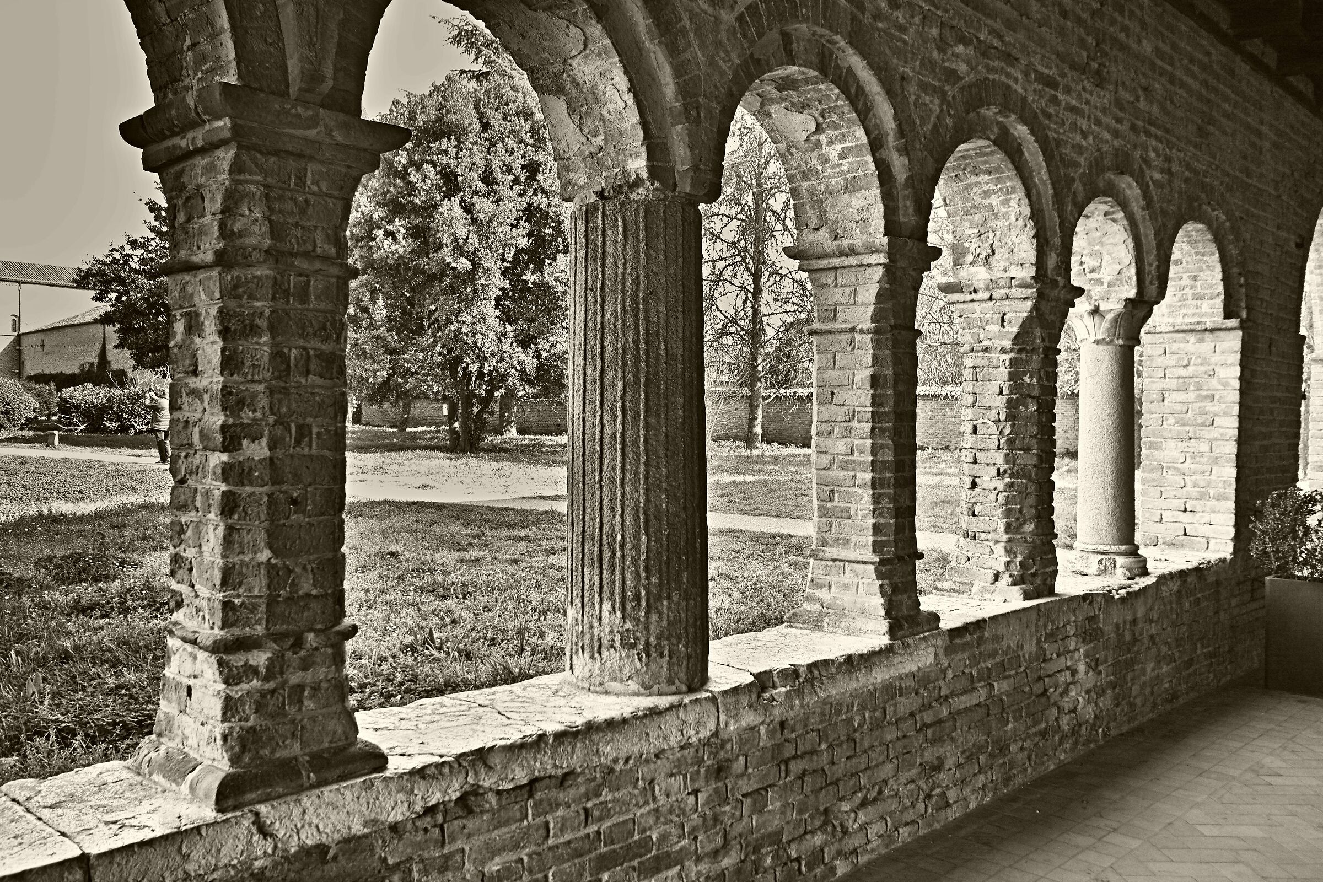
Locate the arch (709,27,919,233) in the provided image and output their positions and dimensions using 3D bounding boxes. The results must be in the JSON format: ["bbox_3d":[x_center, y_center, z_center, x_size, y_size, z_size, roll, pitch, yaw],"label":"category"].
[{"bbox_3d":[0.417,-1.052,3.863,0.419,0.624,1.224,1,1,43],"label":"arch"}]

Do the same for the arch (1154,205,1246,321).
[{"bbox_3d":[3.093,-1.111,6.806,0.502,0.689,1.361,1,1,44],"label":"arch"}]

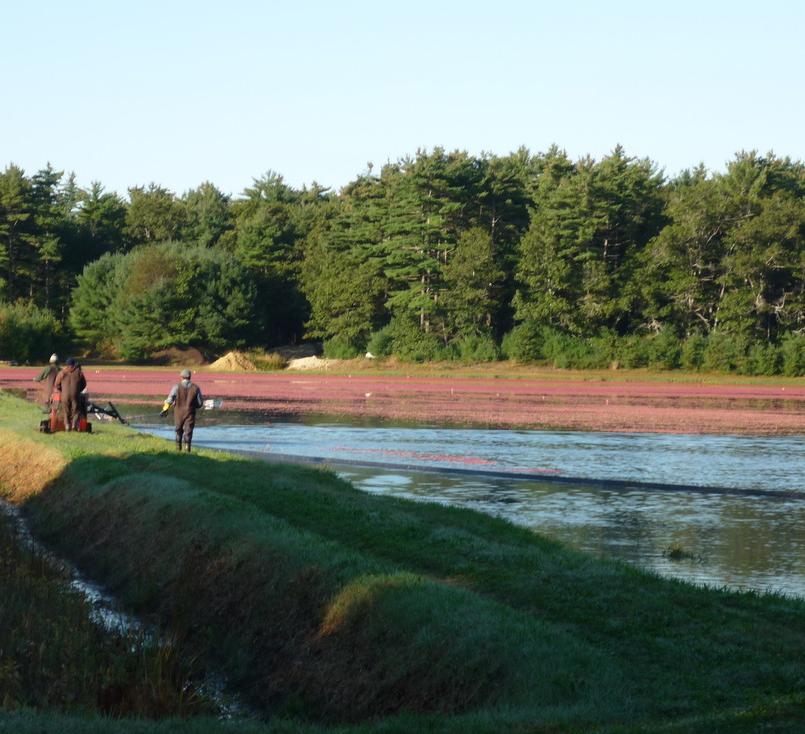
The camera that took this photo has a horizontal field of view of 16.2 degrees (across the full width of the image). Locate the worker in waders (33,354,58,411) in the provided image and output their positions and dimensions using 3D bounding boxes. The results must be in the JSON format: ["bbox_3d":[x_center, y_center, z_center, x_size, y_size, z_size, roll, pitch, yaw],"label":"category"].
[{"bbox_3d":[-10.092,0.492,80.500,0.800,1.750,0.500,0,1,-22],"label":"worker in waders"}]

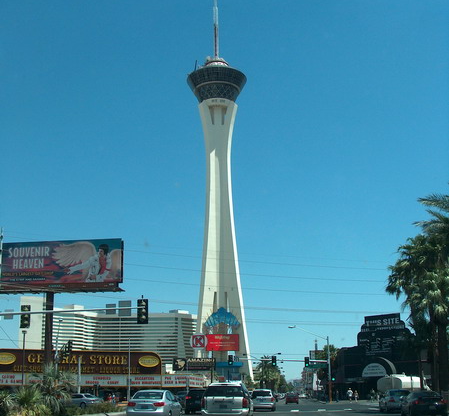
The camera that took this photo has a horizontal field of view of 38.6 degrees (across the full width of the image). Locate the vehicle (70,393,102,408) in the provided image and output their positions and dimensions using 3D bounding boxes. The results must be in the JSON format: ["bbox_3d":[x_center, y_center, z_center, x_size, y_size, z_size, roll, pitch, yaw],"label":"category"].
[{"bbox_3d":[-13.913,18.500,61.348,4.600,1.450,1.780,-8,-18,23],"label":"vehicle"}]

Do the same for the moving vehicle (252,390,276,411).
[{"bbox_3d":[3.191,15.719,52.403,1.970,1.740,4.900,-2,-16,5],"label":"moving vehicle"}]

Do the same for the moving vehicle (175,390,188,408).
[{"bbox_3d":[-3.710,18.788,62.225,1.820,1.560,4.600,-2,-16,5],"label":"moving vehicle"}]

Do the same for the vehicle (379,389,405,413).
[{"bbox_3d":[12.238,13.869,45.949,1.770,1.460,4.550,-2,-16,5],"label":"vehicle"}]

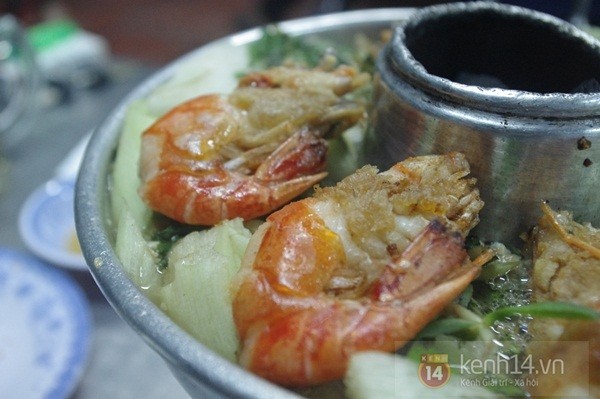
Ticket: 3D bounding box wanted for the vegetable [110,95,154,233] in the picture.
[{"bbox_3d":[-0.061,-0.013,0.278,0.018,0.018,0.070,-8,35,-11],"label":"vegetable"}]

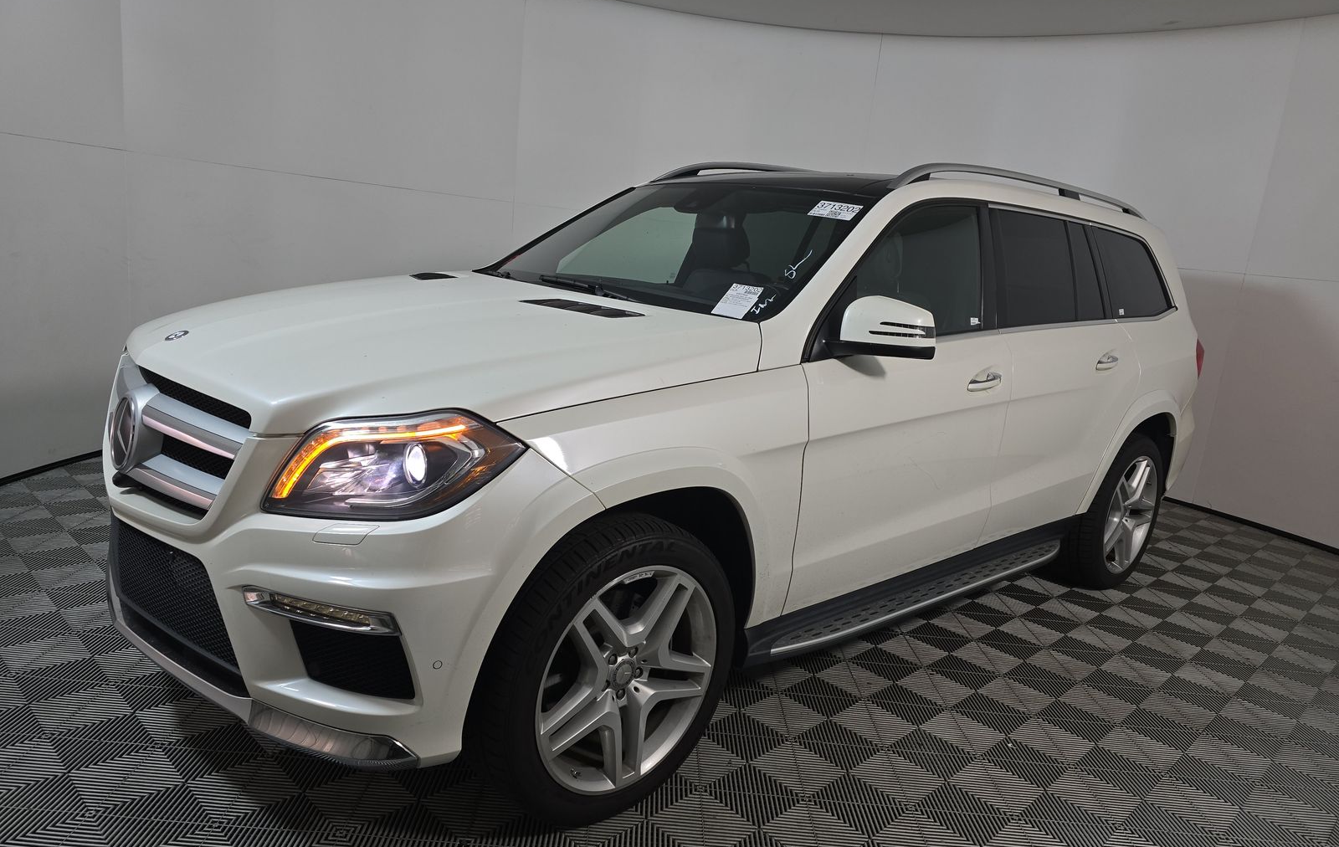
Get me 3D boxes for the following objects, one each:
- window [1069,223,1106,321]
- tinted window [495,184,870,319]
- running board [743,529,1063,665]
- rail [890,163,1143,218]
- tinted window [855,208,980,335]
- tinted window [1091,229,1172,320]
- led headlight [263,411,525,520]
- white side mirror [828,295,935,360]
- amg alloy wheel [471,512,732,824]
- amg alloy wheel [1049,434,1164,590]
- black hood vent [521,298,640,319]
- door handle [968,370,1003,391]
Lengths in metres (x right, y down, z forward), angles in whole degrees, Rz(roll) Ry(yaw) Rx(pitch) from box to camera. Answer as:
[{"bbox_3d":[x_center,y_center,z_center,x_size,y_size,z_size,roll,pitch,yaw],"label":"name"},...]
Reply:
[{"bbox_3d":[1.714,-0.628,3.691,0.290,0.400,0.045,-5,-4,-43],"label":"window"},{"bbox_3d":[-0.049,-0.659,3.127,0.900,0.120,1.520,-39,36,-29],"label":"tinted window"},{"bbox_3d":[0.943,0.557,3.160,2.080,0.110,0.180,-5,16,-43],"label":"running board"},{"bbox_3d":[1.561,-0.943,3.718,2.240,0.150,0.075,-7,17,-42],"label":"rail"},{"bbox_3d":[0.810,-0.496,2.857,0.840,0.495,0.060,-5,-4,-43],"label":"tinted window"},{"bbox_3d":[2.126,-0.674,4.089,0.750,0.395,0.060,-5,-4,-43],"label":"tinted window"},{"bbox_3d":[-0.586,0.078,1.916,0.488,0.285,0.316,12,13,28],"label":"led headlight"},{"bbox_3d":[0.583,-0.275,2.510,0.180,0.180,0.250,-5,16,-43],"label":"white side mirror"},{"bbox_3d":[-0.181,0.580,2.224,0.768,0.765,0.295,-5,16,-44],"label":"amg alloy wheel"},{"bbox_3d":[2.083,0.399,4.297,0.768,0.765,0.295,-5,16,-43],"label":"amg alloy wheel"},{"bbox_3d":[-0.239,-0.315,2.449,0.335,0.020,0.120,10,17,27],"label":"black hood vent"},{"bbox_3d":[1.063,-0.139,3.006,0.215,0.052,0.058,-5,16,-43],"label":"door handle"}]

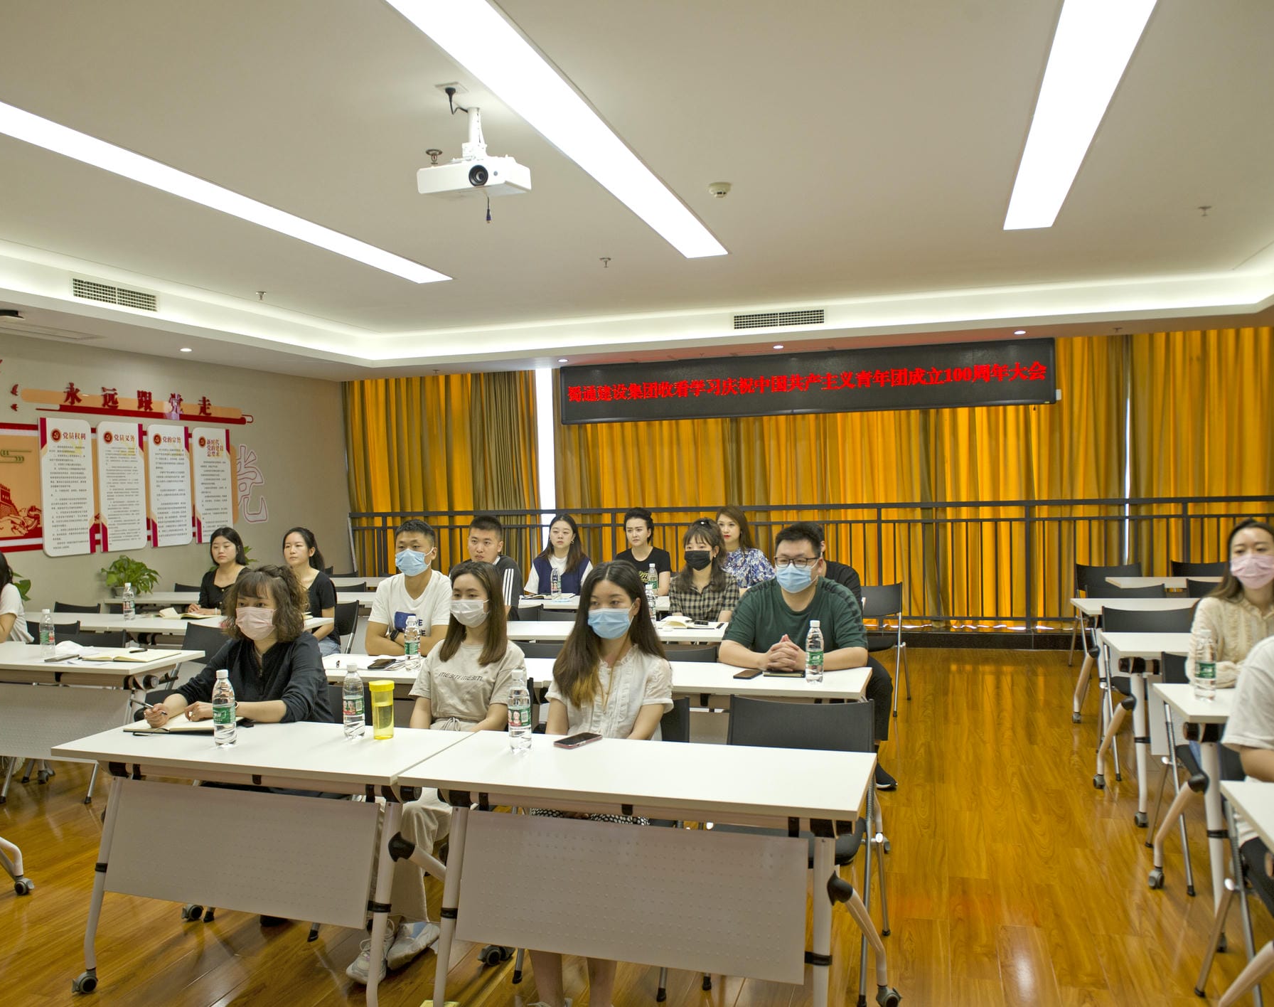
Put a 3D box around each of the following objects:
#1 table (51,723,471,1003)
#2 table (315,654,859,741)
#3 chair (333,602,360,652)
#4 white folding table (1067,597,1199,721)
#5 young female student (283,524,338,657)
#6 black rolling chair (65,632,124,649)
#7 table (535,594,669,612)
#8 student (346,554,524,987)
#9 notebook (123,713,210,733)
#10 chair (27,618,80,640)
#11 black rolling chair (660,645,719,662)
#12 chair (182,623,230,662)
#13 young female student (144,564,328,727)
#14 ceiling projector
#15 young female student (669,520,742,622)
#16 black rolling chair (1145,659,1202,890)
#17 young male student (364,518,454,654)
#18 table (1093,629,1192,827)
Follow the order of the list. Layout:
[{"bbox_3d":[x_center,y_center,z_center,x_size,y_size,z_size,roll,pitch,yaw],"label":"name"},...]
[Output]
[{"bbox_3d":[-1.145,1.109,3.171,1.210,0.745,0.510,-1,1,17],"label":"table"},{"bbox_3d":[-0.270,1.063,4.258,2.440,0.745,0.500,-1,1,17],"label":"table"},{"bbox_3d":[-2.073,1.038,6.401,0.480,0.790,0.550,-1,1,12],"label":"chair"},{"bbox_3d":[3.147,0.950,5.704,1.200,0.745,0.520,-1,1,17],"label":"white folding table"},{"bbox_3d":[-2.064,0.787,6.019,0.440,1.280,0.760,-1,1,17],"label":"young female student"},{"bbox_3d":[-2.929,1.085,5.208,0.480,0.790,0.550,-1,1,4],"label":"black rolling chair"},{"bbox_3d":[-0.366,1.002,6.493,1.200,0.750,0.500,-1,2,17],"label":"table"},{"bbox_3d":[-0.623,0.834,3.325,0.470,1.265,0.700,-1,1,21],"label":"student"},{"bbox_3d":[-1.462,0.728,3.354,0.360,0.022,0.250,-1,2,17],"label":"notebook"},{"bbox_3d":[-3.472,1.088,5.674,0.480,0.790,0.550,-1,1,10],"label":"chair"},{"bbox_3d":[0.066,1.031,4.330,0.500,0.790,0.560,-1,1,17],"label":"black rolling chair"},{"bbox_3d":[-2.296,1.066,5.383,0.480,0.790,0.550,-1,1,14],"label":"chair"},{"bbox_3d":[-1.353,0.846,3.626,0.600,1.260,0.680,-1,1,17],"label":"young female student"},{"bbox_3d":[-0.601,-1.310,3.767,0.340,0.335,0.260,-1,2,17],"label":"ceiling projector"},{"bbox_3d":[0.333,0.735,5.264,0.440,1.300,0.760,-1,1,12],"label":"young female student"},{"bbox_3d":[2.243,0.979,3.733,0.500,0.790,0.580,-1,1,14],"label":"black rolling chair"},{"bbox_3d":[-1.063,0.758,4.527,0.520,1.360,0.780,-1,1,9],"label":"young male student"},{"bbox_3d":[2.735,0.988,4.383,1.210,0.745,0.510,-1,1,17],"label":"table"}]

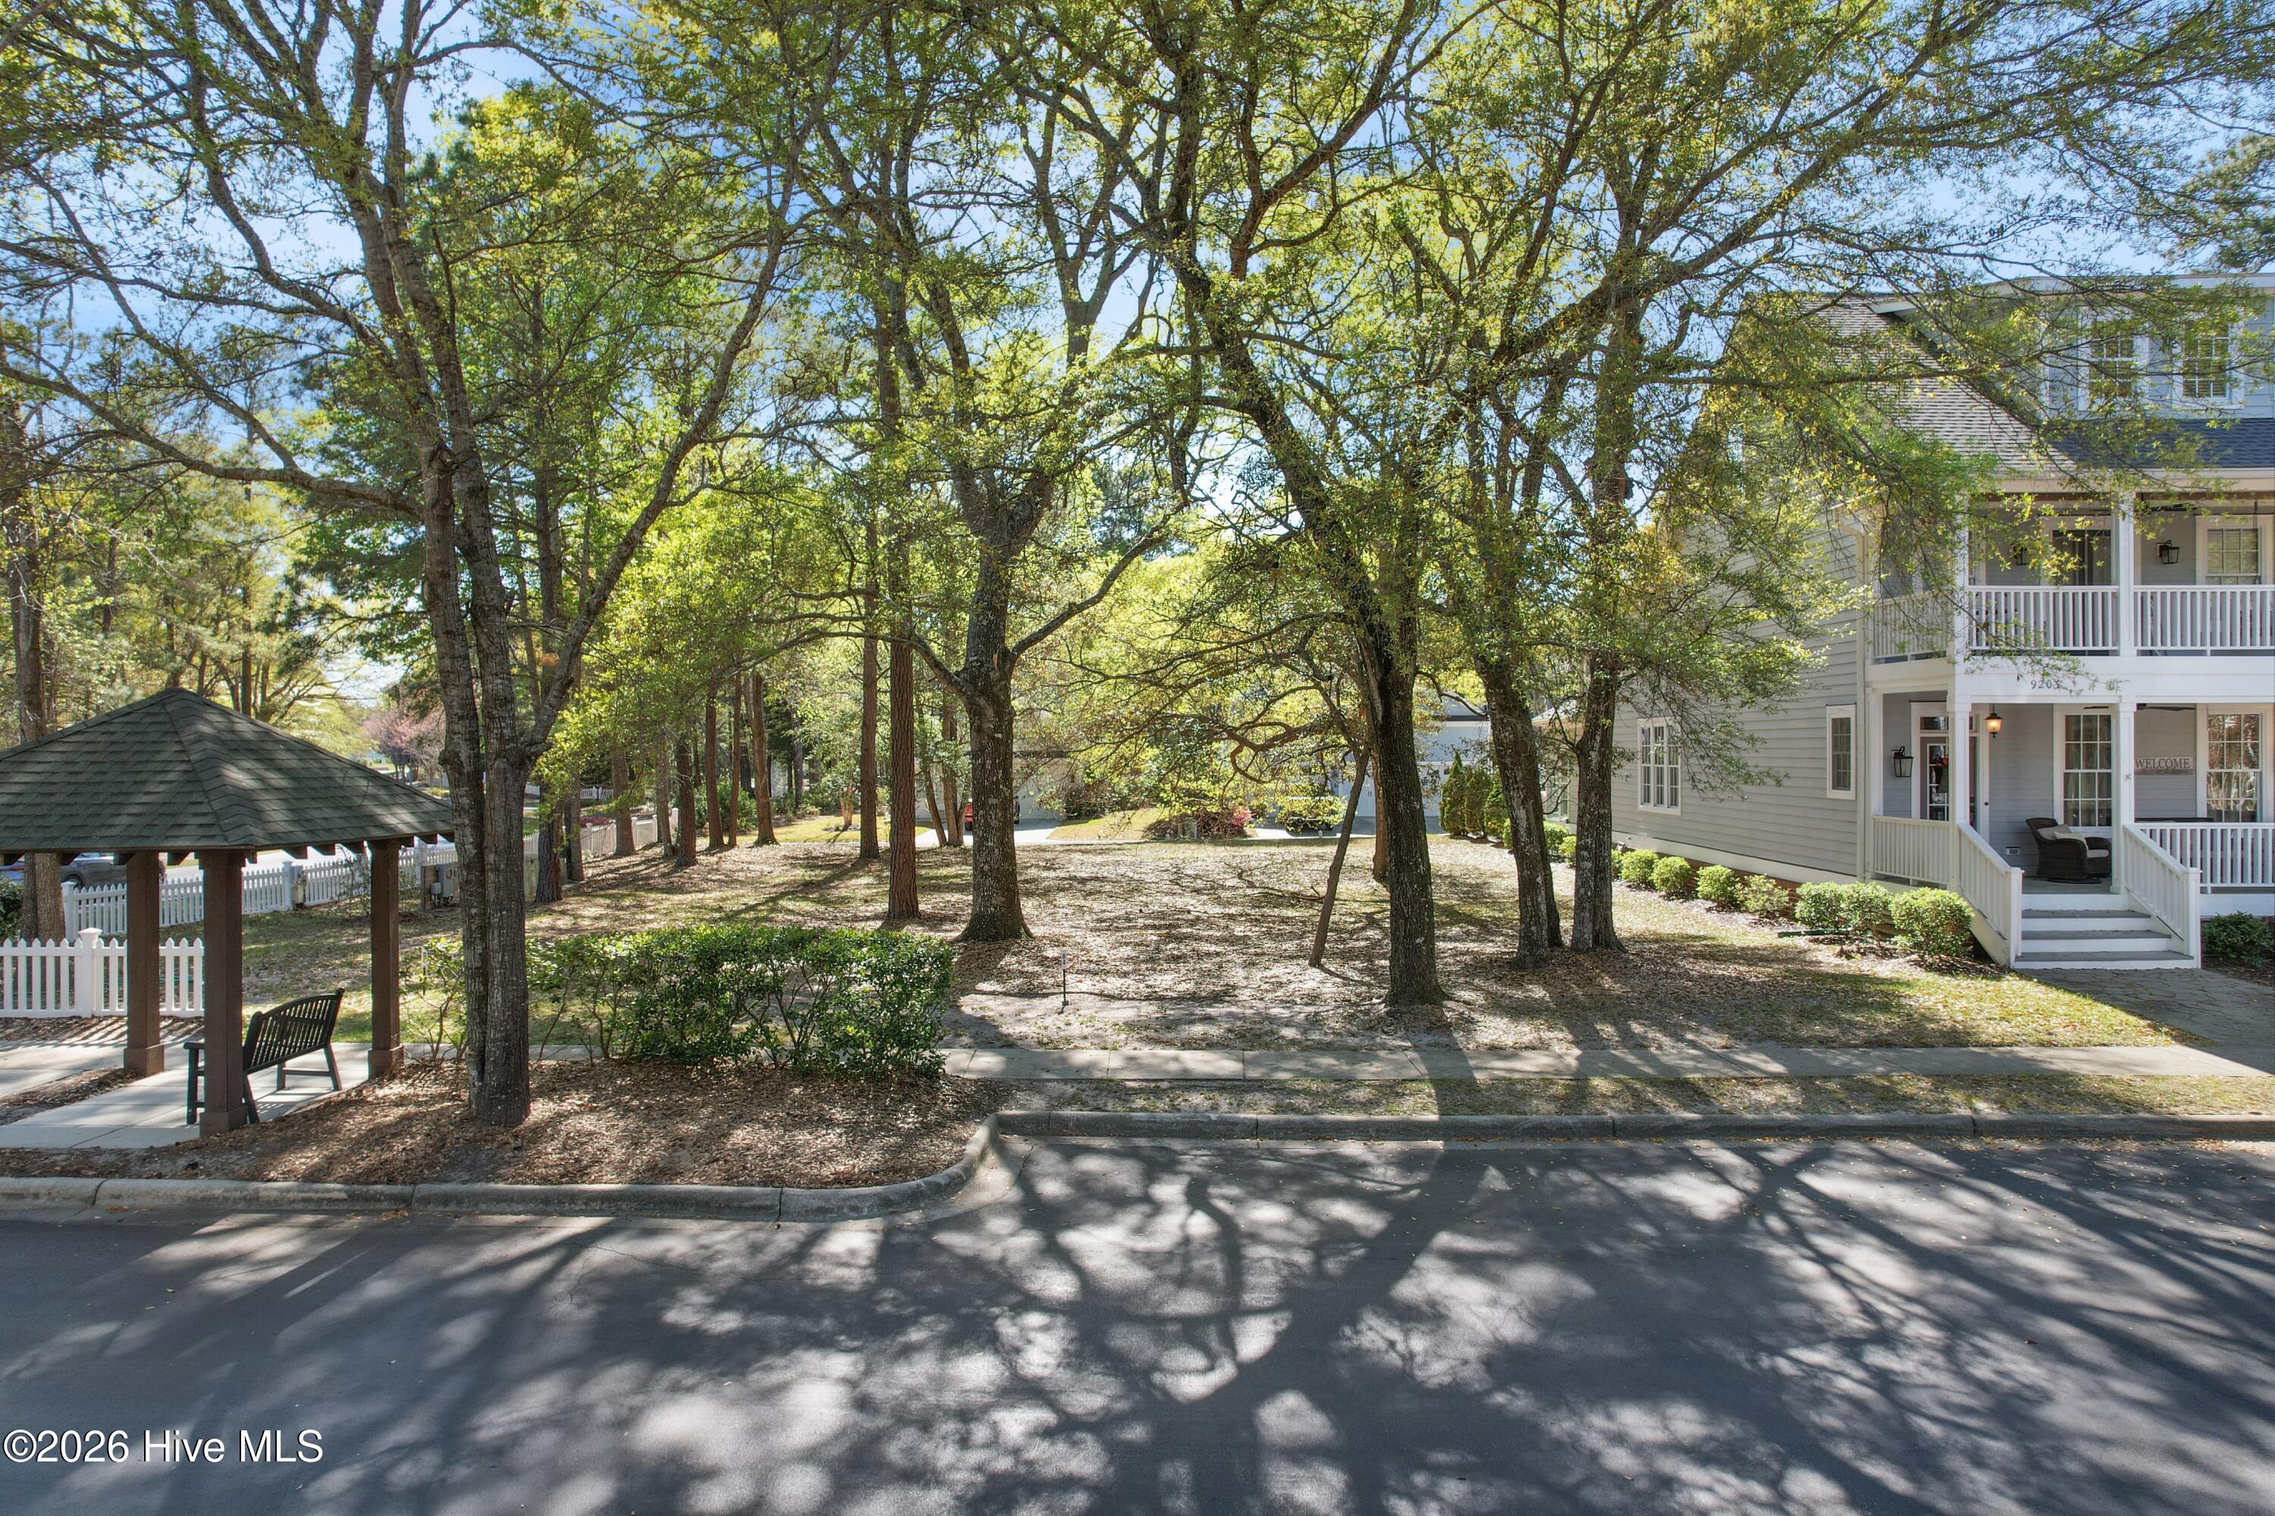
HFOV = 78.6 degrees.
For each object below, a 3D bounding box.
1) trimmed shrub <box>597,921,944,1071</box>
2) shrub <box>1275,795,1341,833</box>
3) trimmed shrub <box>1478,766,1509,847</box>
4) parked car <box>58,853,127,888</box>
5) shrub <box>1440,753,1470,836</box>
[{"bbox_3d":[-3.135,2.081,12.050,2.920,1.200,0.920,0,1,1],"label":"trimmed shrub"},{"bbox_3d":[5.280,1.724,42.800,1.950,1.250,1.600,0,1,1],"label":"shrub"},{"bbox_3d":[9.638,1.298,37.600,0.800,2.050,0.800,0,1,1],"label":"trimmed shrub"},{"bbox_3d":[-24.597,2.553,32.200,1.850,1.550,4.600,0,1,1],"label":"parked car"},{"bbox_3d":[9.383,1.085,41.000,0.880,2.450,0.880,0,1,1],"label":"shrub"}]

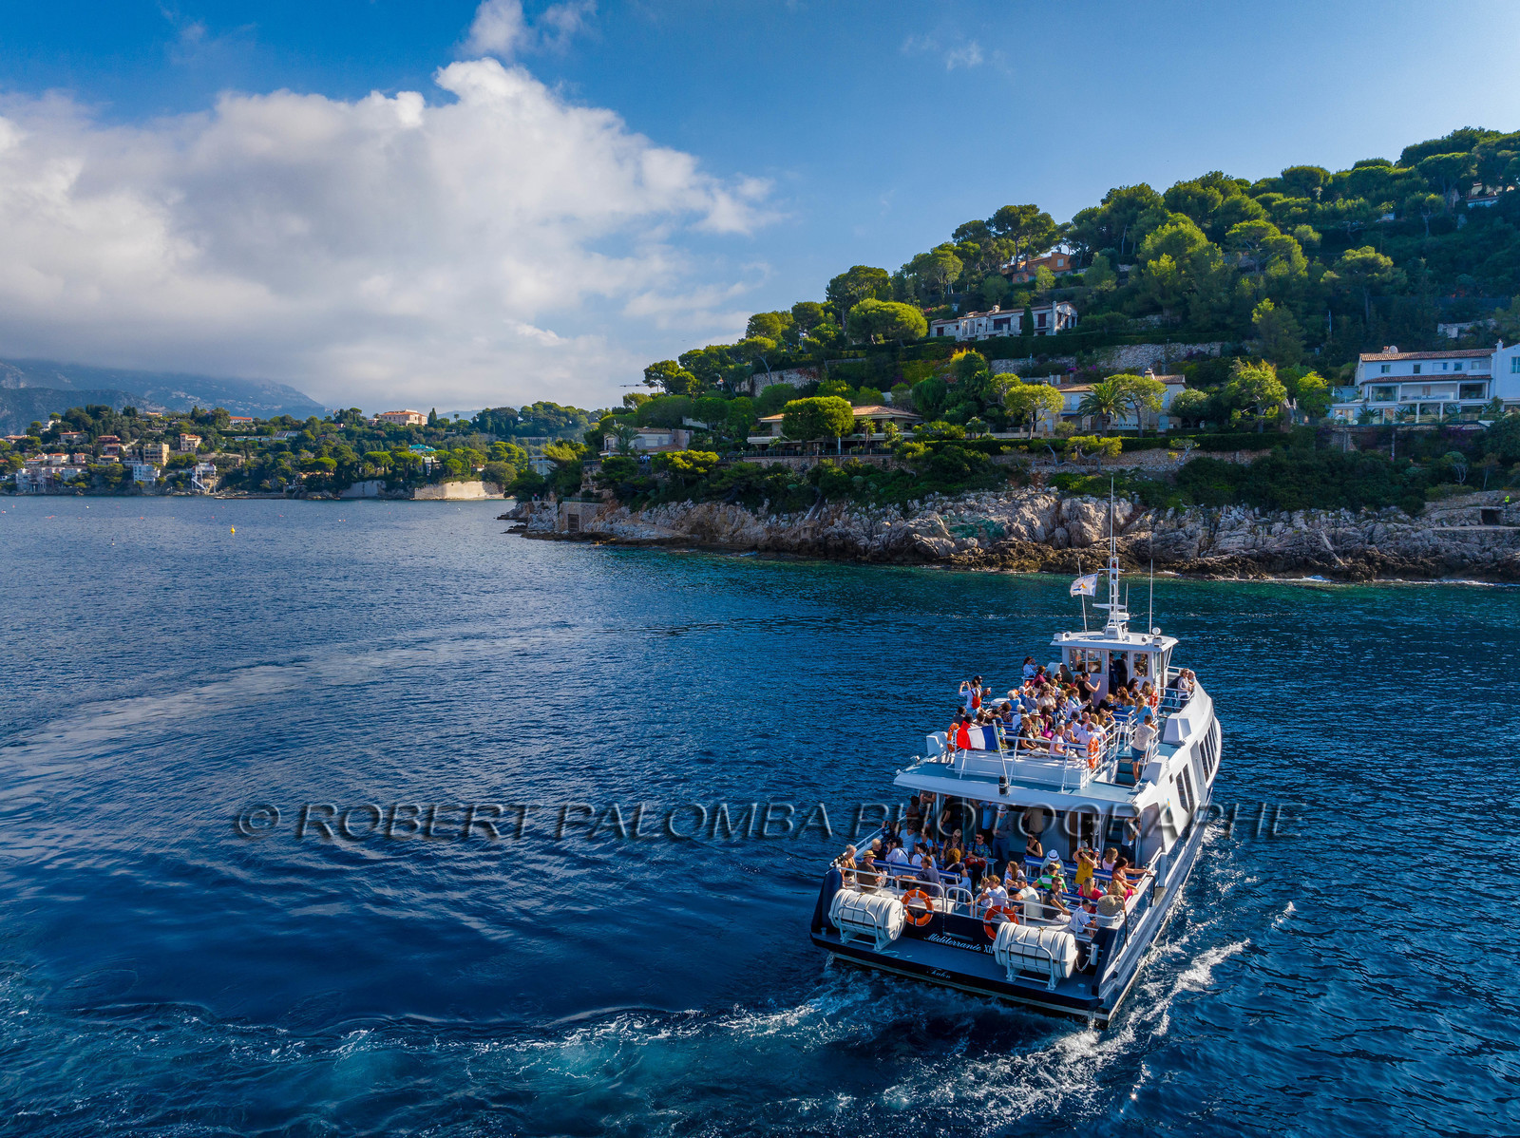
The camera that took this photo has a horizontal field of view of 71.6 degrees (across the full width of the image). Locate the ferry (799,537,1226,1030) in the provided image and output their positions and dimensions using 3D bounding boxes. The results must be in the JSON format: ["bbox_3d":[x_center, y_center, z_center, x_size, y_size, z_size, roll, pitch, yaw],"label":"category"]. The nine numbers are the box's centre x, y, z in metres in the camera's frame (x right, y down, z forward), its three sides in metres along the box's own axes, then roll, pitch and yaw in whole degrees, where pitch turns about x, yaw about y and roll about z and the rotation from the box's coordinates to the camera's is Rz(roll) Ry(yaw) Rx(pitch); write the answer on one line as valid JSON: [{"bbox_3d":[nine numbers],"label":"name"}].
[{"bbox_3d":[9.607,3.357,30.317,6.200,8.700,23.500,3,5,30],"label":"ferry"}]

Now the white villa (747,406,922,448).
[{"bbox_3d":[11.500,-21.100,158.800,23.000,7.000,11.500,3,6,30],"label":"white villa"}]

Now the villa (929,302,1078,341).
[{"bbox_3d":[42.400,-42.600,183.000,22.100,6.500,11.000,3,6,35],"label":"villa"}]

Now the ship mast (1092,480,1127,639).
[{"bbox_3d":[10.990,-0.350,33.100,0.950,4.800,0.900,2,6,31],"label":"ship mast"}]

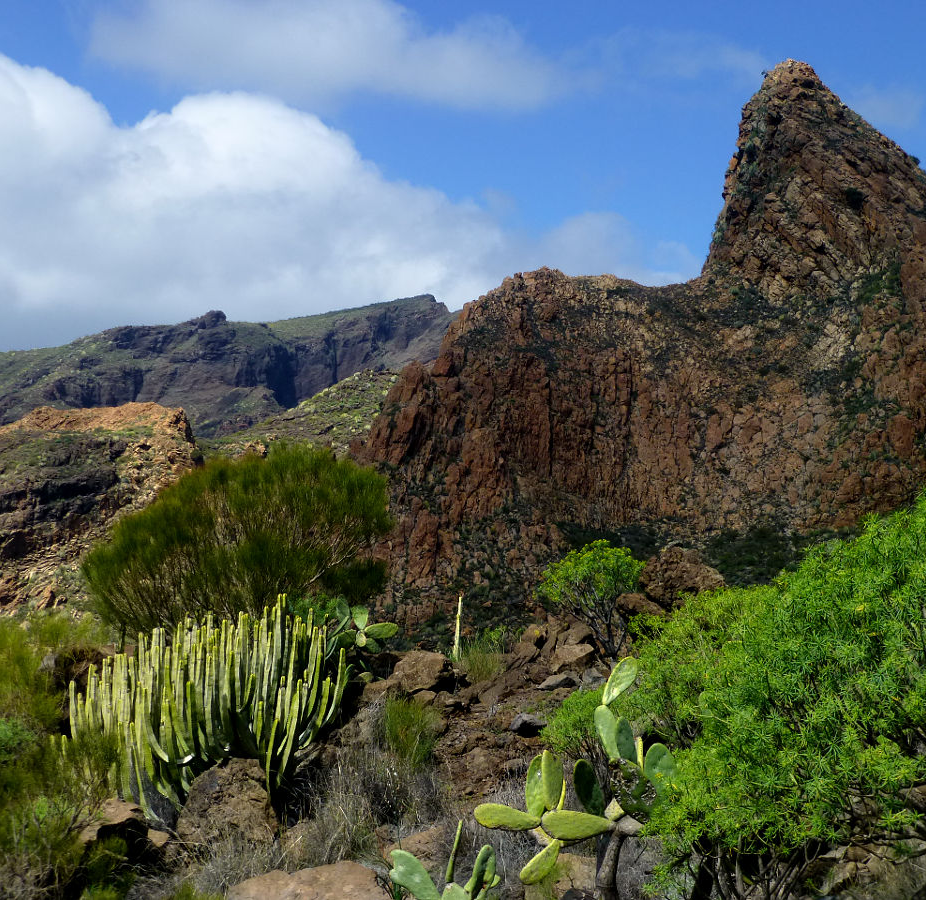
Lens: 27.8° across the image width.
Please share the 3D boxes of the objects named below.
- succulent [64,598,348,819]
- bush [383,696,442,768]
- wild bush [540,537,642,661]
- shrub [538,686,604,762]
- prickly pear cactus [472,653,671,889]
[{"bbox_3d":[-1.706,1.719,12.400,1.830,1.400,1.550,0,-2,0],"label":"succulent"},{"bbox_3d":[-0.349,1.917,12.700,0.390,0.480,0.370,0,-2,0],"label":"bush"},{"bbox_3d":[1.167,1.358,17.000,0.960,1.050,0.900,0,-2,0],"label":"wild bush"},{"bbox_3d":[0.703,1.726,11.600,0.480,0.500,0.450,0,-2,0],"label":"shrub"},{"bbox_3d":[0.488,1.421,8.200,0.880,1.000,0.750,0,-2,0],"label":"prickly pear cactus"}]

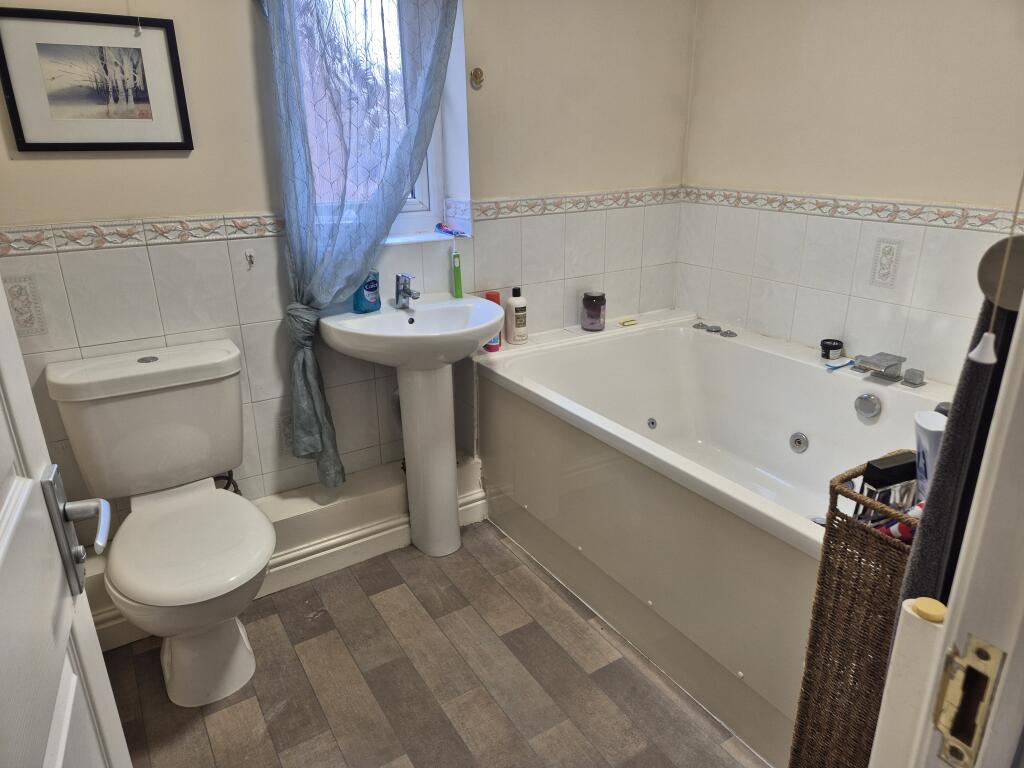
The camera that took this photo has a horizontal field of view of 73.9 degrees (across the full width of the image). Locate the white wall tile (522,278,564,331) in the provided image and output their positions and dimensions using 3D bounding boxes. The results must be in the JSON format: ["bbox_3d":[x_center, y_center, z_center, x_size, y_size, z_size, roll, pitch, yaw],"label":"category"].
[{"bbox_3d":[0.121,-0.287,2.602,0.200,0.212,0.012,-13,23,-31],"label":"white wall tile"}]

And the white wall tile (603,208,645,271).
[{"bbox_3d":[0.455,-0.581,2.734,0.200,0.247,0.012,-13,23,-31],"label":"white wall tile"}]

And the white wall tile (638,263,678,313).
[{"bbox_3d":[0.627,-0.409,2.936,0.208,0.206,0.010,-13,23,-31],"label":"white wall tile"}]

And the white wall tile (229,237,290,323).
[{"bbox_3d":[-0.716,-0.307,2.003,0.193,0.247,0.012,-13,23,-31],"label":"white wall tile"}]

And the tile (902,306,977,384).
[{"bbox_3d":[1.324,-0.112,2.118,0.010,0.224,0.199,-13,23,-31],"label":"tile"}]

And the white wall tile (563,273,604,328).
[{"bbox_3d":[0.288,-0.330,2.724,0.200,0.206,0.010,-13,23,-31],"label":"white wall tile"}]

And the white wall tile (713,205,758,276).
[{"bbox_3d":[0.894,-0.569,2.720,0.010,0.251,0.203,-13,23,-31],"label":"white wall tile"}]

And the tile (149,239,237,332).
[{"bbox_3d":[-0.888,-0.271,1.912,0.200,0.247,0.010,-13,23,-31],"label":"tile"}]

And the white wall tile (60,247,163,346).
[{"bbox_3d":[-1.056,-0.232,1.808,0.200,0.247,0.010,-13,23,-31],"label":"white wall tile"}]

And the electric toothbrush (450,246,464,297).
[{"bbox_3d":[-0.184,-0.374,2.252,0.030,0.181,0.030,-4,20,-9],"label":"electric toothbrush"}]

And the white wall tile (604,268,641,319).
[{"bbox_3d":[0.457,-0.365,2.812,0.200,0.212,0.012,-13,23,-31],"label":"white wall tile"}]

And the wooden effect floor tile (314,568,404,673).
[{"bbox_3d":[-0.456,0.680,1.991,0.117,0.010,0.466,-12,23,-29],"label":"wooden effect floor tile"}]

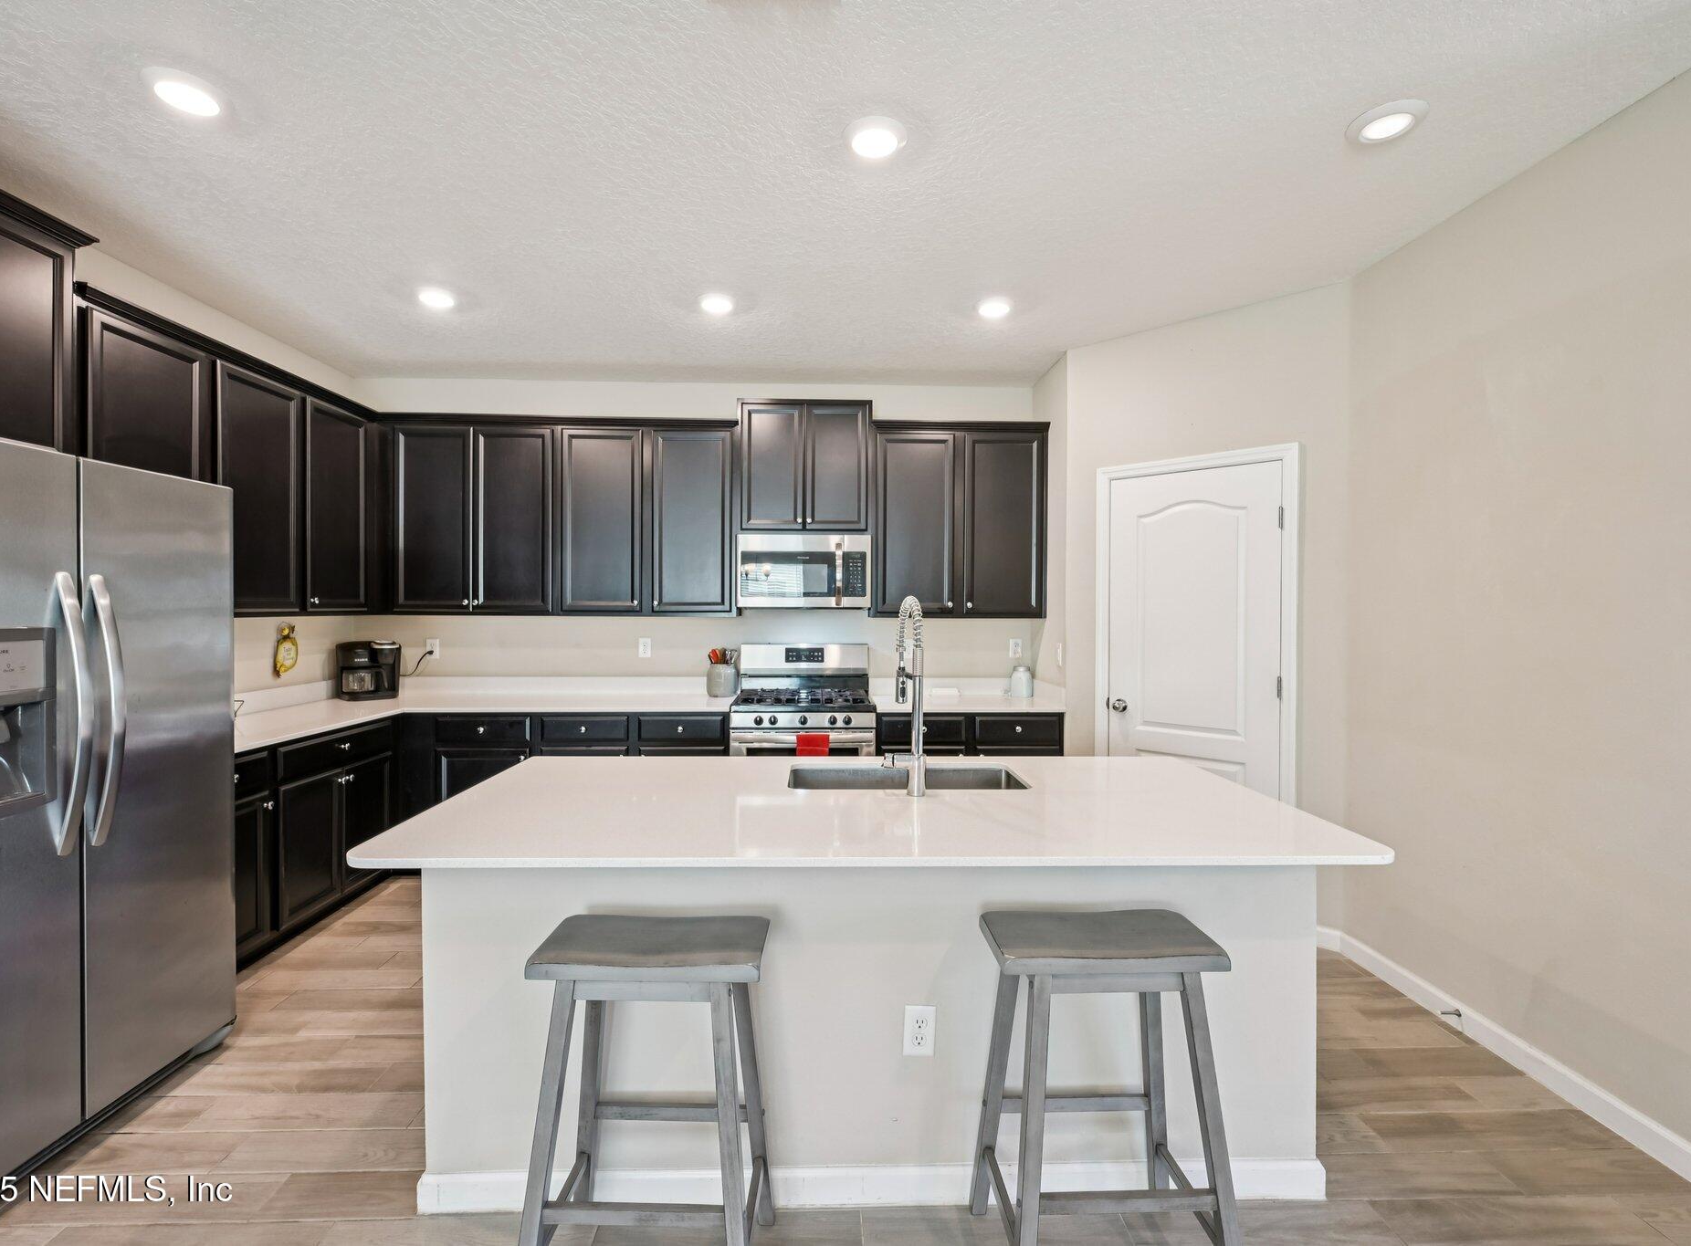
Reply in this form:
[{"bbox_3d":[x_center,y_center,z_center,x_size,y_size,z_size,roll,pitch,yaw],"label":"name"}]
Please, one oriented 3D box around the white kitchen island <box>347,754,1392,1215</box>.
[{"bbox_3d":[0.062,0.955,2.122,2.318,0.913,1.074,0,1,-1],"label":"white kitchen island"}]

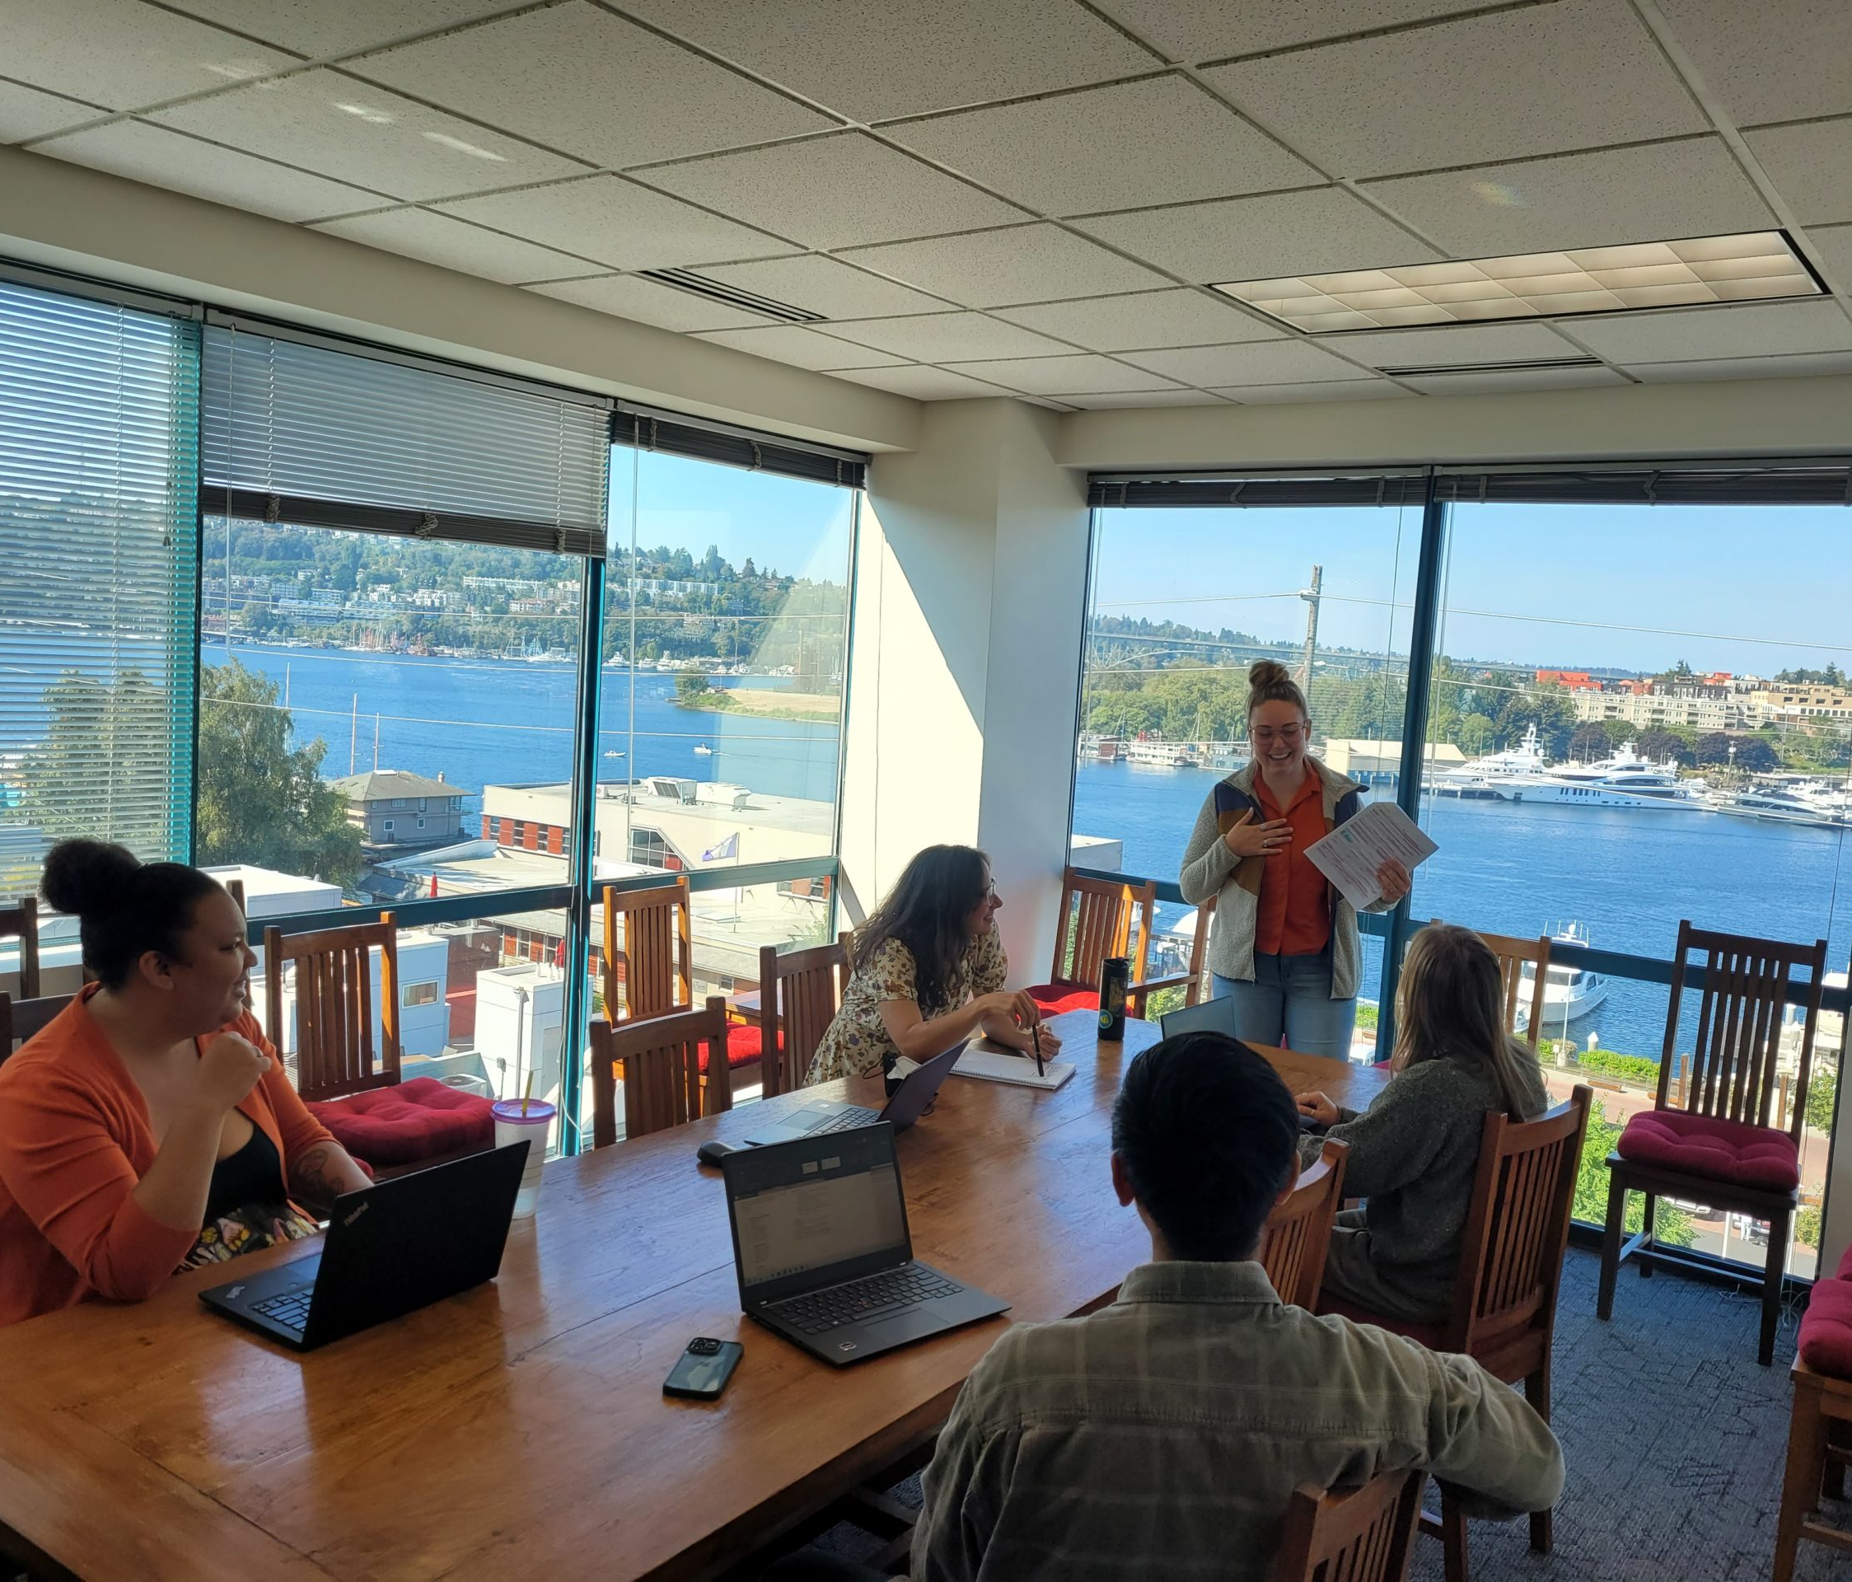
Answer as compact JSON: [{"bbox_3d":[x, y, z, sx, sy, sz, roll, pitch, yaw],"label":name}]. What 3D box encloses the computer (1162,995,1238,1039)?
[{"bbox_3d":[0.713,0.588,3.503,0.265,0.200,0.310,8,7,40],"label":"computer"}]

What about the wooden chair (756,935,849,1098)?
[{"bbox_3d":[-0.134,0.885,3.939,0.520,0.950,0.460,7,6,36],"label":"wooden chair"}]

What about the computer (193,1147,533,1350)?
[{"bbox_3d":[-0.777,0.606,2.218,0.286,0.230,0.321,7,6,33],"label":"computer"}]

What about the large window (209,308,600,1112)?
[{"bbox_3d":[-1.382,-0.003,4.274,0.100,2.220,1.260,7,6,36],"label":"large window"}]

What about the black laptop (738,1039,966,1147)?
[{"bbox_3d":[-0.123,0.579,3.043,0.325,0.196,0.315,6,6,22],"label":"black laptop"}]

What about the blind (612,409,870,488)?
[{"bbox_3d":[-0.576,-1.121,5.226,0.050,0.115,1.200,7,6,36],"label":"blind"}]

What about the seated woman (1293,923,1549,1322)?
[{"bbox_3d":[0.863,0.853,3.110,0.520,1.233,0.620,-1,7,-42],"label":"seated woman"}]

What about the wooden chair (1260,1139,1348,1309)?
[{"bbox_3d":[0.369,1.017,2.662,0.500,0.925,0.450,8,7,40],"label":"wooden chair"}]

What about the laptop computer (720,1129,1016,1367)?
[{"bbox_3d":[-0.083,0.647,2.289,0.324,0.222,0.283,-1,7,-43],"label":"laptop computer"}]

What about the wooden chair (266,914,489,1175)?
[{"bbox_3d":[-1.296,0.826,3.787,0.520,0.950,0.460,7,6,36],"label":"wooden chair"}]

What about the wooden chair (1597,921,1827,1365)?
[{"bbox_3d":[2.186,0.938,4.370,0.460,1.060,0.540,8,6,39],"label":"wooden chair"}]

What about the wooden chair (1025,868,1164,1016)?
[{"bbox_3d":[0.461,0.798,5.349,0.460,0.950,0.520,7,6,36],"label":"wooden chair"}]

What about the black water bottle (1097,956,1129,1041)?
[{"bbox_3d":[0.484,0.521,4.029,0.069,0.210,0.069,7,6,36],"label":"black water bottle"}]

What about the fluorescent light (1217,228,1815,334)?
[{"bbox_3d":[1.281,-1.139,3.517,1.200,0.080,0.600,7,6,36],"label":"fluorescent light"}]

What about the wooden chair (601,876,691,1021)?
[{"bbox_3d":[-0.695,0.781,4.721,0.520,0.950,0.460,7,6,36],"label":"wooden chair"}]

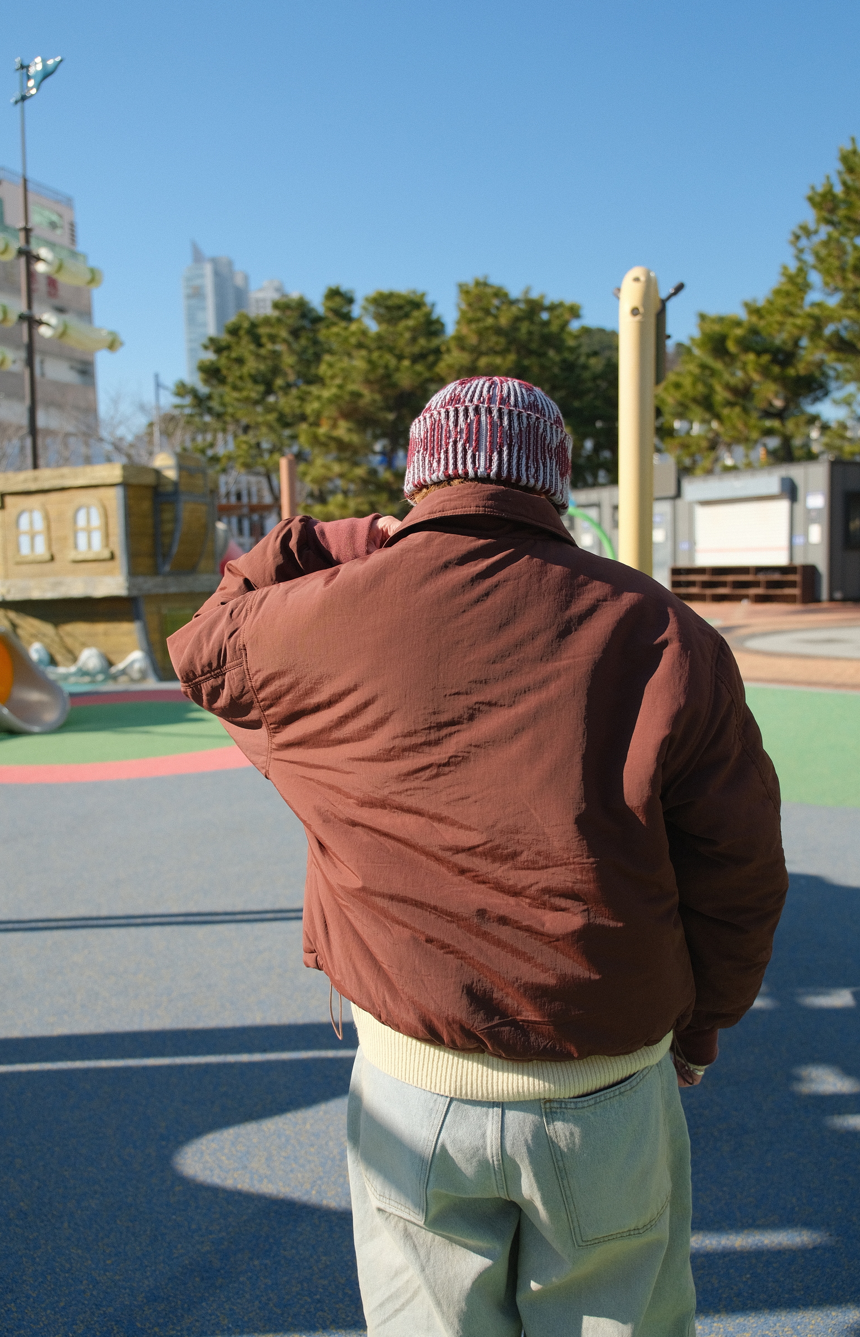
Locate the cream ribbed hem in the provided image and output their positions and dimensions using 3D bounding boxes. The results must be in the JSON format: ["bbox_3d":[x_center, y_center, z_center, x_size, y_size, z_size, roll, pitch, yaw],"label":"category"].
[{"bbox_3d":[0.103,0.448,1.460,0.405,0.082,0.260,0,6,11],"label":"cream ribbed hem"}]

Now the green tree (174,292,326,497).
[{"bbox_3d":[-5.645,-7.244,37.422,5.000,9.645,4.800,-1,6,0],"label":"green tree"}]

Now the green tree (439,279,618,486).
[{"bbox_3d":[3.350,-7.768,38.395,6.000,10.044,5.600,-1,6,0],"label":"green tree"}]

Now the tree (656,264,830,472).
[{"bbox_3d":[8.556,-6.473,31.508,4.900,8.708,4.800,-1,6,0],"label":"tree"}]

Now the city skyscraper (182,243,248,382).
[{"bbox_3d":[-109.612,-141.971,607.939,27.000,159.159,27.000,3,8,37],"label":"city skyscraper"}]

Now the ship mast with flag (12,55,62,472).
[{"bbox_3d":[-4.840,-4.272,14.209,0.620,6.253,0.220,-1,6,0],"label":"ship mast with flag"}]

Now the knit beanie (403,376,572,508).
[{"bbox_3d":[0.072,-0.280,1.420,0.200,0.160,0.230,3,-4,6],"label":"knit beanie"}]

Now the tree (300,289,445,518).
[{"bbox_3d":[-1.681,-7.113,36.441,4.900,9.405,4.800,-1,6,0],"label":"tree"}]

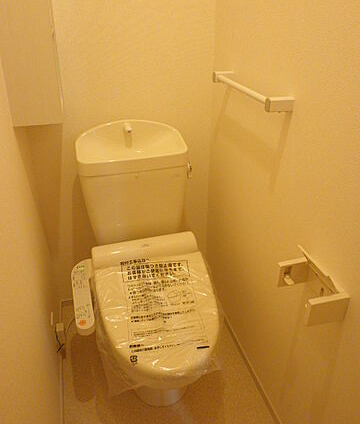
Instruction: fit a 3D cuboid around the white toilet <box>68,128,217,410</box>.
[{"bbox_3d":[-0.141,0.239,1.300,0.483,0.930,0.815,-8,31,-14],"label":"white toilet"}]

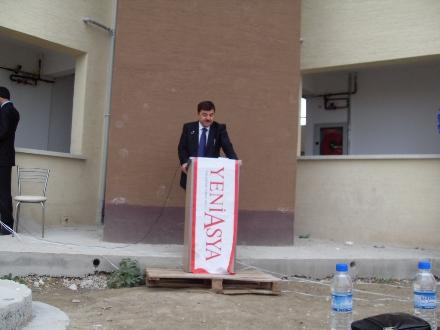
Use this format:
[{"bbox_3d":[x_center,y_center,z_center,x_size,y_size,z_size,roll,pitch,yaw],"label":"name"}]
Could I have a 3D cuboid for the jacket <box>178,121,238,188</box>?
[{"bbox_3d":[-0.129,-0.081,4.650,0.580,0.700,0.420,3,-4,-6],"label":"jacket"}]

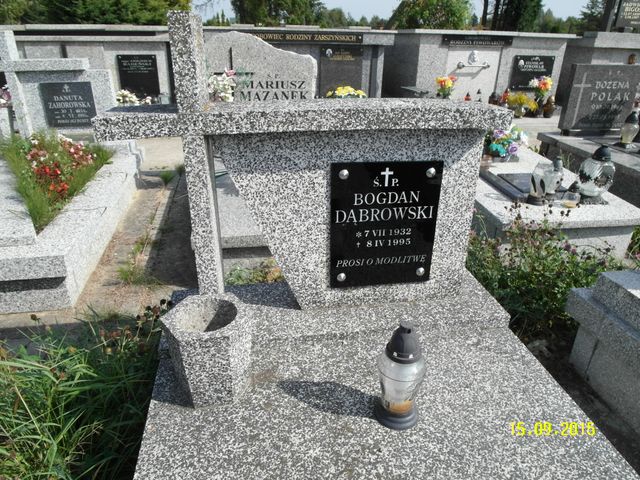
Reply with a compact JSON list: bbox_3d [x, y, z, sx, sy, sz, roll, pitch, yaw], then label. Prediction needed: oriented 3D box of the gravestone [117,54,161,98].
[{"bbox_3d":[-2.986,-2.663,7.293,0.610,0.705,0.070,-1,26,-4],"label":"gravestone"}]

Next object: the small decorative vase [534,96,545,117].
[{"bbox_3d":[3.393,-2.058,6.853,0.125,0.303,0.125,-1,26,-4],"label":"small decorative vase"}]

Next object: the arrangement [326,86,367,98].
[{"bbox_3d":[0.430,-2.283,7.064,0.633,0.306,0.340,-1,26,-4],"label":"arrangement"}]

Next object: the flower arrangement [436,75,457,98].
[{"bbox_3d":[1.916,-2.307,6.763,0.290,0.377,0.230,-1,26,-4],"label":"flower arrangement"}]

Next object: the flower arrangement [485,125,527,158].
[{"bbox_3d":[1.649,-0.883,3.936,0.360,0.285,0.280,-2,26,-5],"label":"flower arrangement"}]

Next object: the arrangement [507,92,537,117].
[{"bbox_3d":[3.123,-2.102,6.877,0.380,0.352,0.300,-1,26,-4],"label":"arrangement"}]

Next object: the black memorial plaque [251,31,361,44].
[{"bbox_3d":[-0.251,-3.134,6.852,1.830,0.197,0.050,-1,26,-4],"label":"black memorial plaque"}]

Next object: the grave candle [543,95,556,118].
[{"bbox_3d":[3.506,-2.020,6.779,0.165,0.300,0.165,-3,26,-11],"label":"grave candle"}]

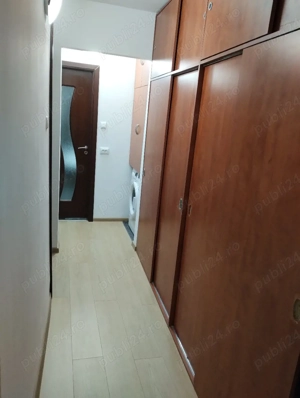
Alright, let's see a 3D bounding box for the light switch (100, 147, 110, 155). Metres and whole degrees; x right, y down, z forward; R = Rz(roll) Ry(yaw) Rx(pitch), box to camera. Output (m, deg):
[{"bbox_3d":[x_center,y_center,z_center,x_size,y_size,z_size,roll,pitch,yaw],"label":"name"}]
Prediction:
[{"bbox_3d":[-0.621,-0.665,4.454,0.120,0.094,0.020,1,15,-14],"label":"light switch"}]

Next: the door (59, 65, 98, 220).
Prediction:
[{"bbox_3d":[-1.135,-0.713,4.354,0.800,2.111,0.080,1,15,-14],"label":"door"}]

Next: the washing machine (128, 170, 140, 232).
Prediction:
[{"bbox_3d":[0.053,0.059,4.314,0.520,0.850,0.600,1,15,-14],"label":"washing machine"}]

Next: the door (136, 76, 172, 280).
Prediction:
[{"bbox_3d":[0.028,-0.192,3.165,0.040,1.854,0.699,1,15,-14],"label":"door"}]

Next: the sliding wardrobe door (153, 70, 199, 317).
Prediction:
[{"bbox_3d":[0.203,-0.024,2.590,0.040,1.845,0.578,1,15,-14],"label":"sliding wardrobe door"}]

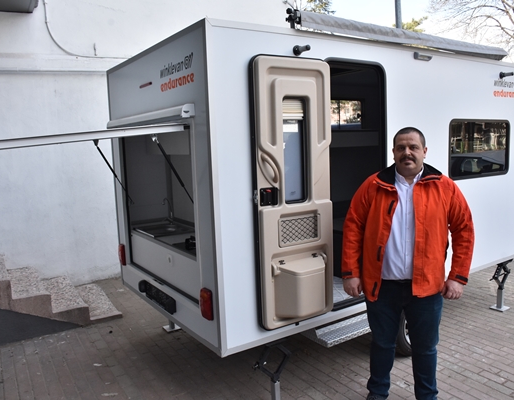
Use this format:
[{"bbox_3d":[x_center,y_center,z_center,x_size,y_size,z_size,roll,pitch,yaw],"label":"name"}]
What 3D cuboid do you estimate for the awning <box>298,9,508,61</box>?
[{"bbox_3d":[1.296,-1.249,3.502,2.582,0.109,0.109,-7,8,-34],"label":"awning"}]

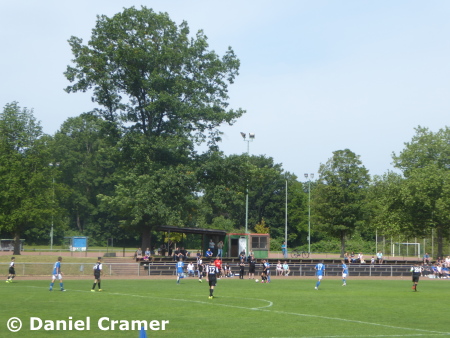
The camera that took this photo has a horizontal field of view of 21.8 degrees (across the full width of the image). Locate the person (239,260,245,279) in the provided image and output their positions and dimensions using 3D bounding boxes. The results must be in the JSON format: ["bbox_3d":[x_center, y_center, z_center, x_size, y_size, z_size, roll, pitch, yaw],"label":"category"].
[{"bbox_3d":[1.446,8.407,98.514,0.500,1.660,0.380,1,-4,-9],"label":"person"}]

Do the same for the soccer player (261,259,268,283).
[{"bbox_3d":[2.858,7.437,85.362,0.550,1.690,0.500,-3,-5,45],"label":"soccer player"}]

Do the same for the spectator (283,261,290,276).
[{"bbox_3d":[5.939,9.471,112.046,0.550,1.380,0.800,2,-4,-27],"label":"spectator"}]

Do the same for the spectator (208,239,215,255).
[{"bbox_3d":[-1.288,7.888,116.000,0.570,1.750,0.380,2,-4,-18],"label":"spectator"}]

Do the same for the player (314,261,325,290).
[{"bbox_3d":[5.530,6.244,68.500,0.600,1.730,0.600,-1,-4,18],"label":"player"}]

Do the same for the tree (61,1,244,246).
[{"bbox_3d":[-7.628,-4.266,128.919,19.400,27.500,18.800,1,-4,0],"label":"tree"}]

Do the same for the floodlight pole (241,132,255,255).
[{"bbox_3d":[2.844,3.155,146.000,1.850,15.400,0.900,3,-5,-26],"label":"floodlight pole"}]

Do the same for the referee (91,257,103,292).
[{"bbox_3d":[-6.484,5.349,59.300,0.520,1.740,0.520,5,-6,-45],"label":"referee"}]

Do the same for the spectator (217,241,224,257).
[{"bbox_3d":[-0.443,8.399,123.058,0.550,1.740,0.450,3,-5,-37],"label":"spectator"}]

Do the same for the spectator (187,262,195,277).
[{"bbox_3d":[-2.989,8.783,102.000,0.600,1.270,0.750,2,-4,-14],"label":"spectator"}]

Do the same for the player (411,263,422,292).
[{"bbox_3d":[10.825,6.126,66.280,0.600,1.590,0.500,1,-4,-12],"label":"player"}]

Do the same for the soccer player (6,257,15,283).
[{"bbox_3d":[-14.808,7.023,81.000,0.650,1.750,0.500,2,-4,-17],"label":"soccer player"}]

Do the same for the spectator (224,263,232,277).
[{"bbox_3d":[0.374,9.082,105.155,0.550,1.180,0.750,2,-4,-27],"label":"spectator"}]

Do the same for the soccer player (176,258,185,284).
[{"bbox_3d":[-2.919,6.817,78.000,0.550,1.770,0.700,2,-4,-14],"label":"soccer player"}]

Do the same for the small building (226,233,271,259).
[{"bbox_3d":[2.164,8.070,122.983,4.600,2.510,2.000,2,-4,-26],"label":"small building"}]

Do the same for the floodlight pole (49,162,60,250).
[{"bbox_3d":[-29.929,6.637,205.000,1.900,15.400,0.900,3,-5,-26],"label":"floodlight pole"}]

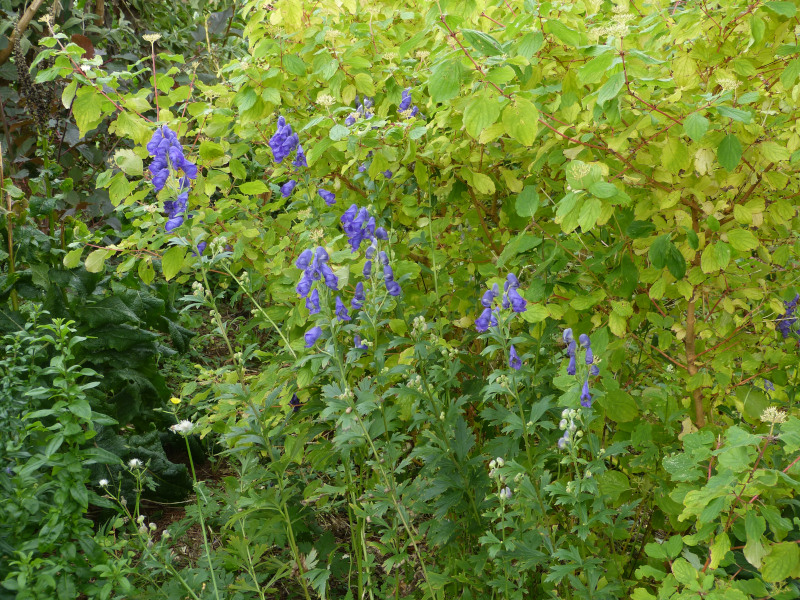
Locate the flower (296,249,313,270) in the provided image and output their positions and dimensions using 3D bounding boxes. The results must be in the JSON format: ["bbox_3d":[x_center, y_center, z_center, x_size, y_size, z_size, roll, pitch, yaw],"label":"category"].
[{"bbox_3d":[-0.146,-0.062,2.050,0.023,0.034,0.025,22,7,43],"label":"flower"}]

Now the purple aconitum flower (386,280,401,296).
[{"bbox_3d":[-0.011,-0.020,2.300,0.024,0.031,0.026,-8,7,30],"label":"purple aconitum flower"}]

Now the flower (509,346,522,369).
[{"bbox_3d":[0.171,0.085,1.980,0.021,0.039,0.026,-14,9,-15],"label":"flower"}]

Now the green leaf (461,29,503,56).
[{"bbox_3d":[0.131,-0.413,2.150,0.074,0.032,0.020,27,-17,10],"label":"green leaf"}]

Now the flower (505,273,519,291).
[{"bbox_3d":[0.193,-0.032,2.320,0.021,0.030,0.025,-10,7,38],"label":"flower"}]

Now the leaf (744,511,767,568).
[{"bbox_3d":[0.530,0.357,2.000,0.033,0.082,0.018,1,12,6],"label":"leaf"}]

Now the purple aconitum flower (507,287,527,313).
[{"bbox_3d":[0.200,-0.001,2.300,0.030,0.043,0.027,-20,7,34],"label":"purple aconitum flower"}]

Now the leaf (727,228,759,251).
[{"bbox_3d":[0.614,-0.108,2.400,0.057,0.038,0.016,12,-14,9],"label":"leaf"}]

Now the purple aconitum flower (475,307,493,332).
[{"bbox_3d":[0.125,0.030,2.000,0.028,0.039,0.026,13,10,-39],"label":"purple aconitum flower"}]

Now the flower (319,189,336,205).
[{"bbox_3d":[-0.141,-0.201,2.600,0.030,0.038,0.025,-29,7,27],"label":"flower"}]

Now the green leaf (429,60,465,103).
[{"bbox_3d":[0.075,-0.367,2.250,0.052,0.074,0.022,6,-17,8],"label":"green leaf"}]

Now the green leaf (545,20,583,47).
[{"bbox_3d":[0.275,-0.447,2.250,0.069,0.037,0.018,30,-17,11],"label":"green leaf"}]

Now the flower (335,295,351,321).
[{"bbox_3d":[-0.099,0.015,2.300,0.027,0.041,0.027,-11,6,-17],"label":"flower"}]

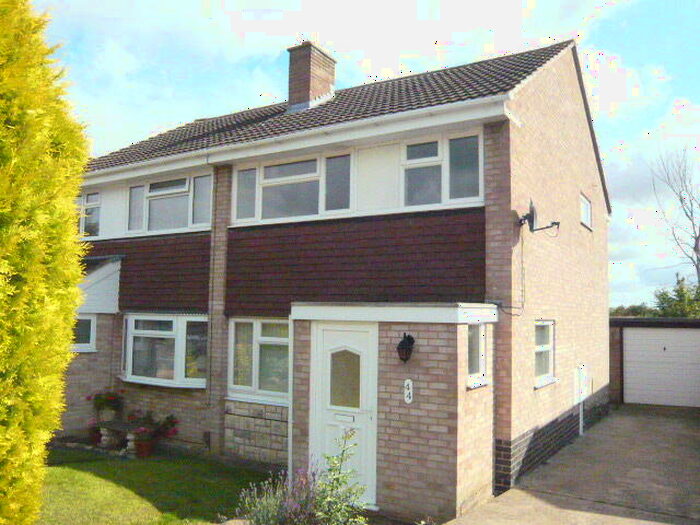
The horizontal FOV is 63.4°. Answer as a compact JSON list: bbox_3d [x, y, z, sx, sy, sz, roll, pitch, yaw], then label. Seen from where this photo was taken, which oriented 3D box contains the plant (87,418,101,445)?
[{"bbox_3d":[-4.506,3.031,10.140,0.330,0.484,0.330,-2,-6,33],"label":"plant"}]

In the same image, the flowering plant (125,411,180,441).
[{"bbox_3d":[-3.297,2.721,9.451,0.800,0.500,0.550,-2,-6,32],"label":"flowering plant"}]

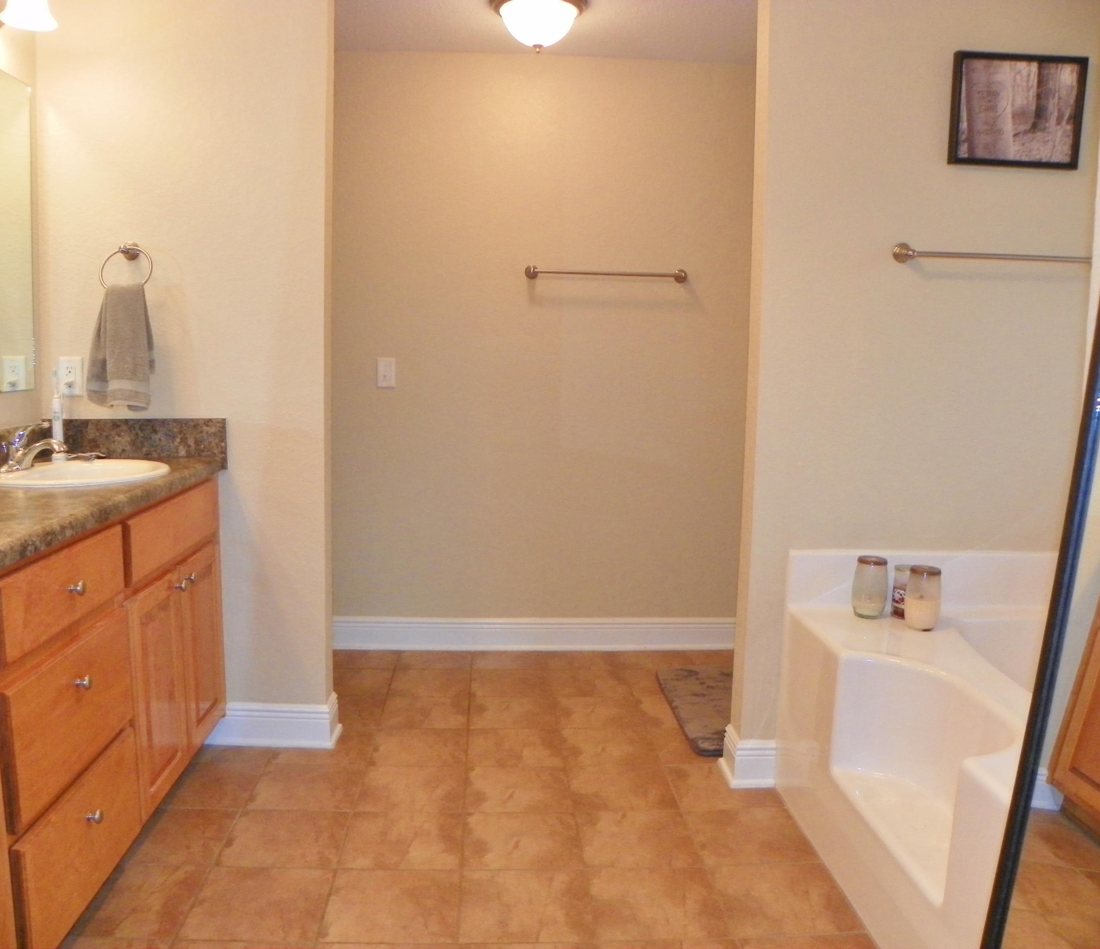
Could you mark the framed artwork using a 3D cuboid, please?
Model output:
[{"bbox_3d":[1.274,-0.986,2.572,0.372,0.310,0.025,1,7,-4],"label":"framed artwork"}]

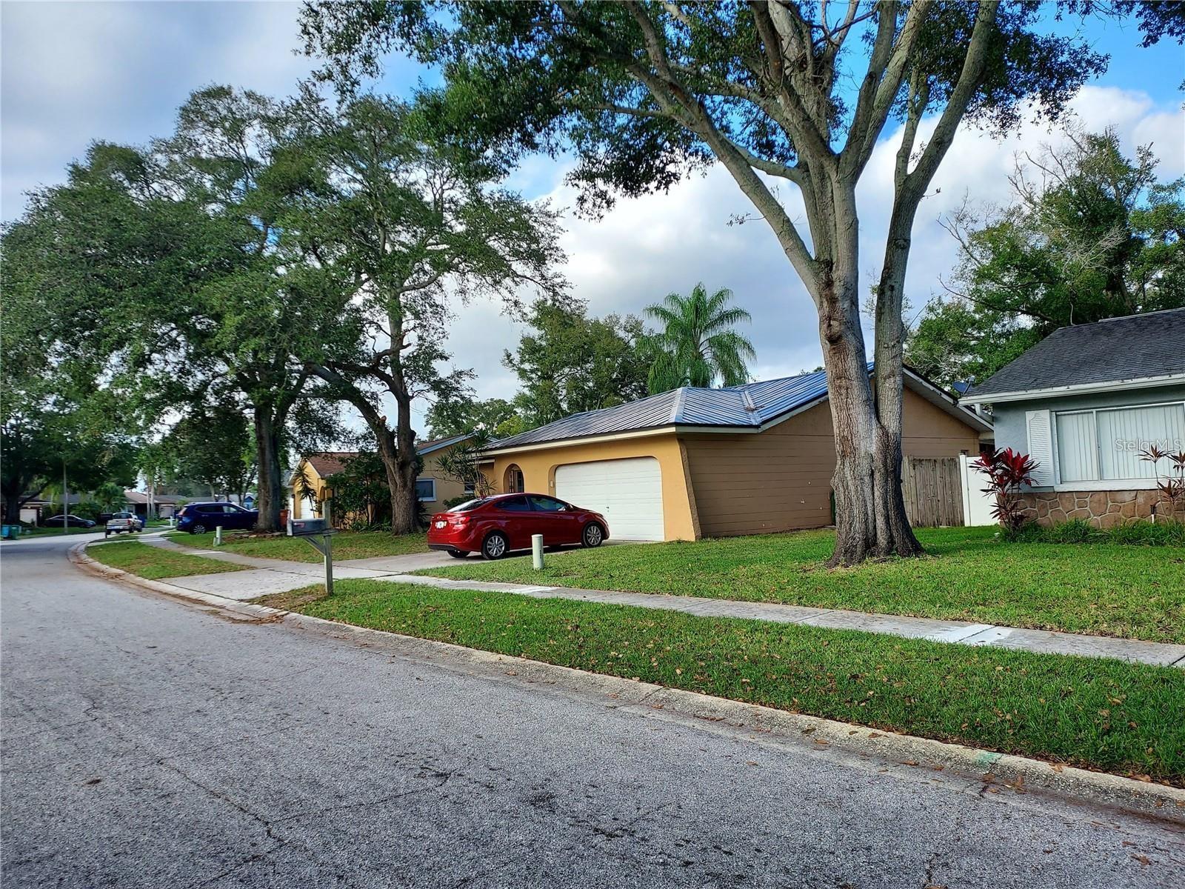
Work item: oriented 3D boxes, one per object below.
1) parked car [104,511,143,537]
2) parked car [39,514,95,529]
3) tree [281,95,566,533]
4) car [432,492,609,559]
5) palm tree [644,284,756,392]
[{"bbox_3d":[-37.283,6.236,65.323,1.800,1.700,5.100,-1,-4,-21],"label":"parked car"},{"bbox_3d":[-56.023,8.260,88.000,4.750,1.450,1.820,0,-4,-26],"label":"parked car"},{"bbox_3d":[-6.802,-5.004,33.261,11.200,17.200,11.200,-2,-4,0],"label":"tree"},{"bbox_3d":[-1.614,1.856,19.424,4.540,1.435,1.780,-1,-3,-38],"label":"car"},{"bbox_3d":[5.868,-2.328,43.836,5.900,12.100,5.900,-2,-4,0],"label":"palm tree"}]

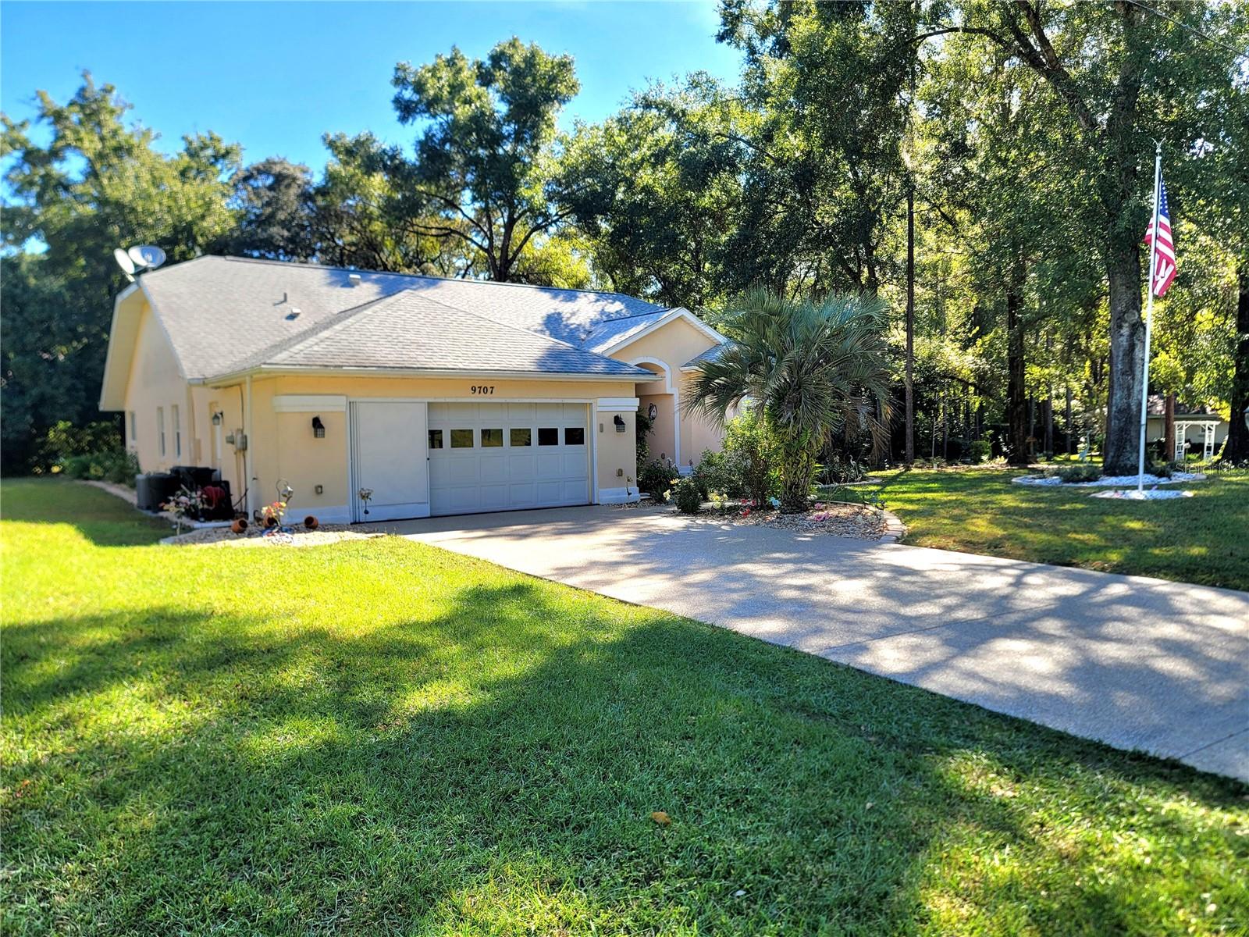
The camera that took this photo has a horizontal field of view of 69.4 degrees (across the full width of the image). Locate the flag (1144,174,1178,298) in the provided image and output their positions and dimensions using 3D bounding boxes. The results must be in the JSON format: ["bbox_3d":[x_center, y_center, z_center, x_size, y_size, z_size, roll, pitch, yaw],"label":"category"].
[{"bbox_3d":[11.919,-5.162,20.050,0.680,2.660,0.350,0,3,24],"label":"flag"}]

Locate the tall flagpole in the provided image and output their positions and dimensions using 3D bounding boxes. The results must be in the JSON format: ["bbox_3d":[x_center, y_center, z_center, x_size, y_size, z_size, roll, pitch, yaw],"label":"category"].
[{"bbox_3d":[11.702,-3.364,20.100,0.110,7.770,0.110,3,3,24],"label":"tall flagpole"}]

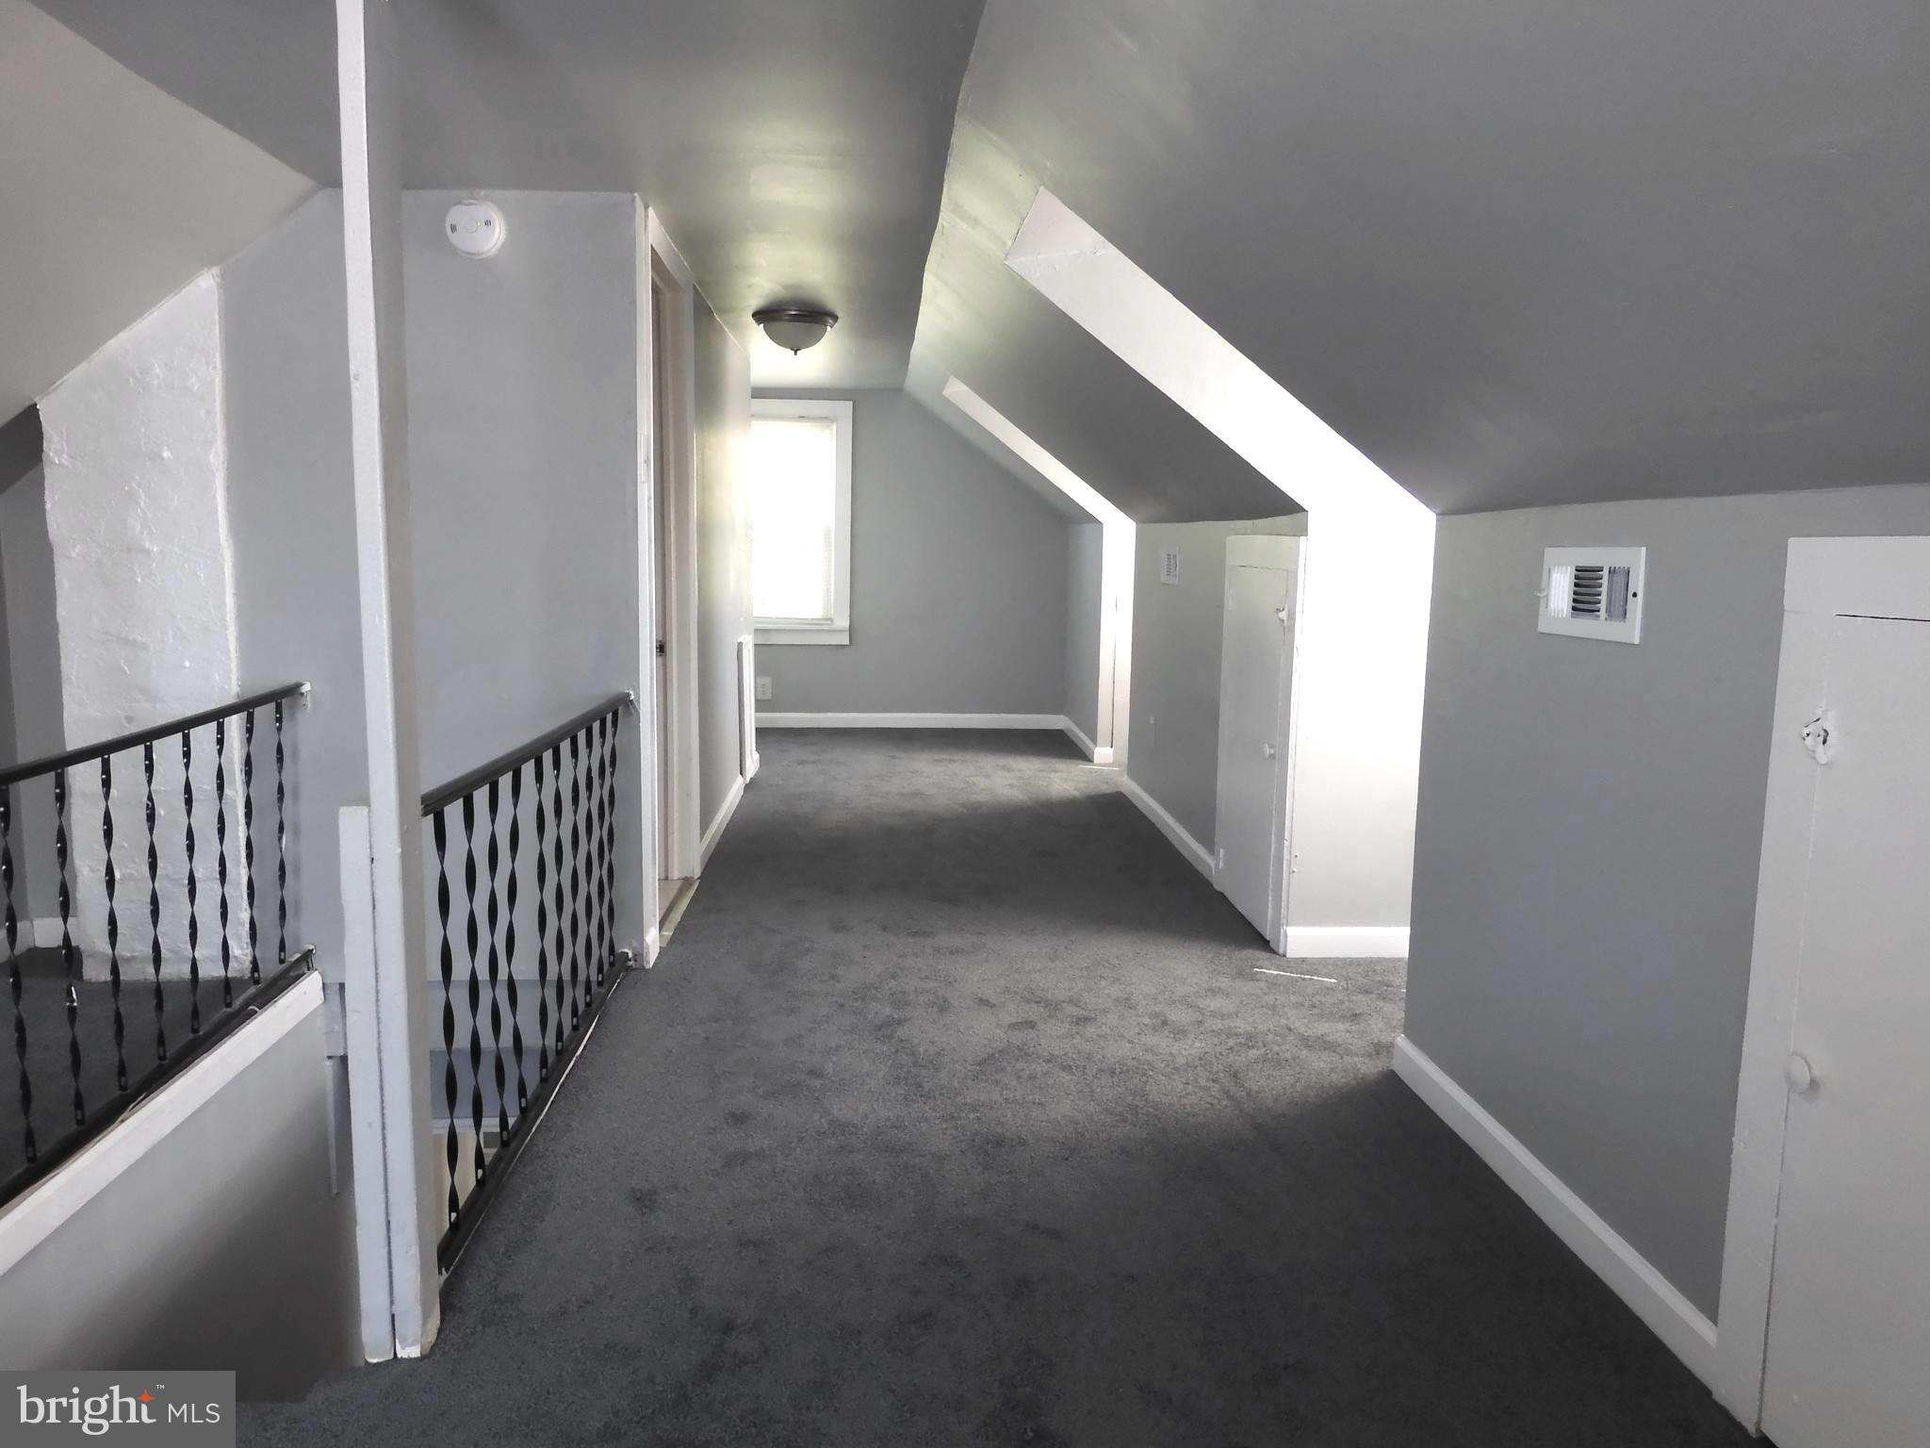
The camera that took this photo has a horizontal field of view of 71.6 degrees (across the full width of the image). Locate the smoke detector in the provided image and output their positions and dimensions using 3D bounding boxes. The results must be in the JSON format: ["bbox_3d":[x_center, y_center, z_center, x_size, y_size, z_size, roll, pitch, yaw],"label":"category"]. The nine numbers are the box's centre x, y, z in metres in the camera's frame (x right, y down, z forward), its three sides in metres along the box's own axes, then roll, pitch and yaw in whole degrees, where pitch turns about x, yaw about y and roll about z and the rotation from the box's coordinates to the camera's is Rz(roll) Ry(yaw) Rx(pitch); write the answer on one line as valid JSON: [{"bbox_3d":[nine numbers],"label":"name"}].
[{"bbox_3d":[-1.179,-1.194,3.215,0.138,0.138,0.042,0,8,-4],"label":"smoke detector"}]

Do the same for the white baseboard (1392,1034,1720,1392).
[{"bbox_3d":[0.983,0.788,2.360,0.016,0.087,1.124,0,8,-4],"label":"white baseboard"}]

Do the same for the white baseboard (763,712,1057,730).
[{"bbox_3d":[-0.319,-0.015,8.040,1.856,0.087,0.016,0,8,-4],"label":"white baseboard"}]

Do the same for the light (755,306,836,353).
[{"bbox_3d":[-0.635,-1.468,5.032,0.323,0.153,0.323,0,8,-4],"label":"light"}]

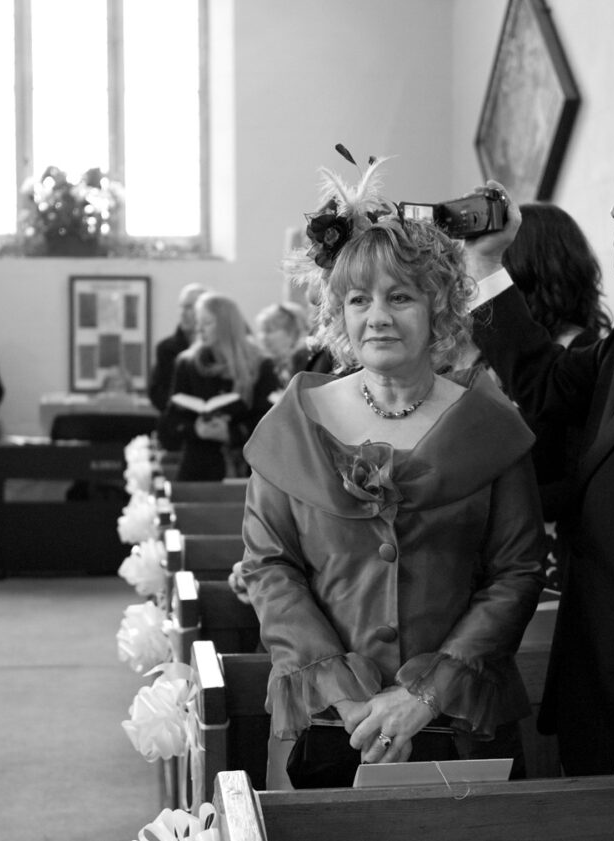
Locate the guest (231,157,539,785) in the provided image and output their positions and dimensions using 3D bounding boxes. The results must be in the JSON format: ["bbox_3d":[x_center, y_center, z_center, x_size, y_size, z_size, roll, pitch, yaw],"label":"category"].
[{"bbox_3d":[0.138,0.450,2.169,0.500,1.744,0.420,0,4,5],"label":"guest"}]

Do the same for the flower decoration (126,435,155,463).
[{"bbox_3d":[-0.945,0.168,7.400,0.140,0.165,0.170,0,3,-8],"label":"flower decoration"}]

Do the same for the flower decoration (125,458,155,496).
[{"bbox_3d":[-0.783,0.279,6.150,0.135,0.170,0.170,0,3,-8],"label":"flower decoration"}]

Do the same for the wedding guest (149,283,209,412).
[{"bbox_3d":[-0.591,0.159,6.984,0.520,1.770,0.360,0,3,-3],"label":"wedding guest"}]

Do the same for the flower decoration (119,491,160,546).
[{"bbox_3d":[-0.613,0.358,4.839,0.150,0.200,0.170,-1,4,-8],"label":"flower decoration"}]

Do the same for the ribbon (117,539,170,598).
[{"bbox_3d":[-0.506,0.458,4.095,0.150,0.185,0.170,-1,4,-8],"label":"ribbon"}]

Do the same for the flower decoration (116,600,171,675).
[{"bbox_3d":[-0.421,0.563,3.430,0.150,0.190,0.170,-1,4,-8],"label":"flower decoration"}]

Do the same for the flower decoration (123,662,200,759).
[{"bbox_3d":[-0.271,0.534,2.430,0.130,0.170,0.165,0,3,-8],"label":"flower decoration"}]

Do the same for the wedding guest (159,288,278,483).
[{"bbox_3d":[-0.405,0.261,5.957,0.520,1.669,0.420,0,3,3],"label":"wedding guest"}]

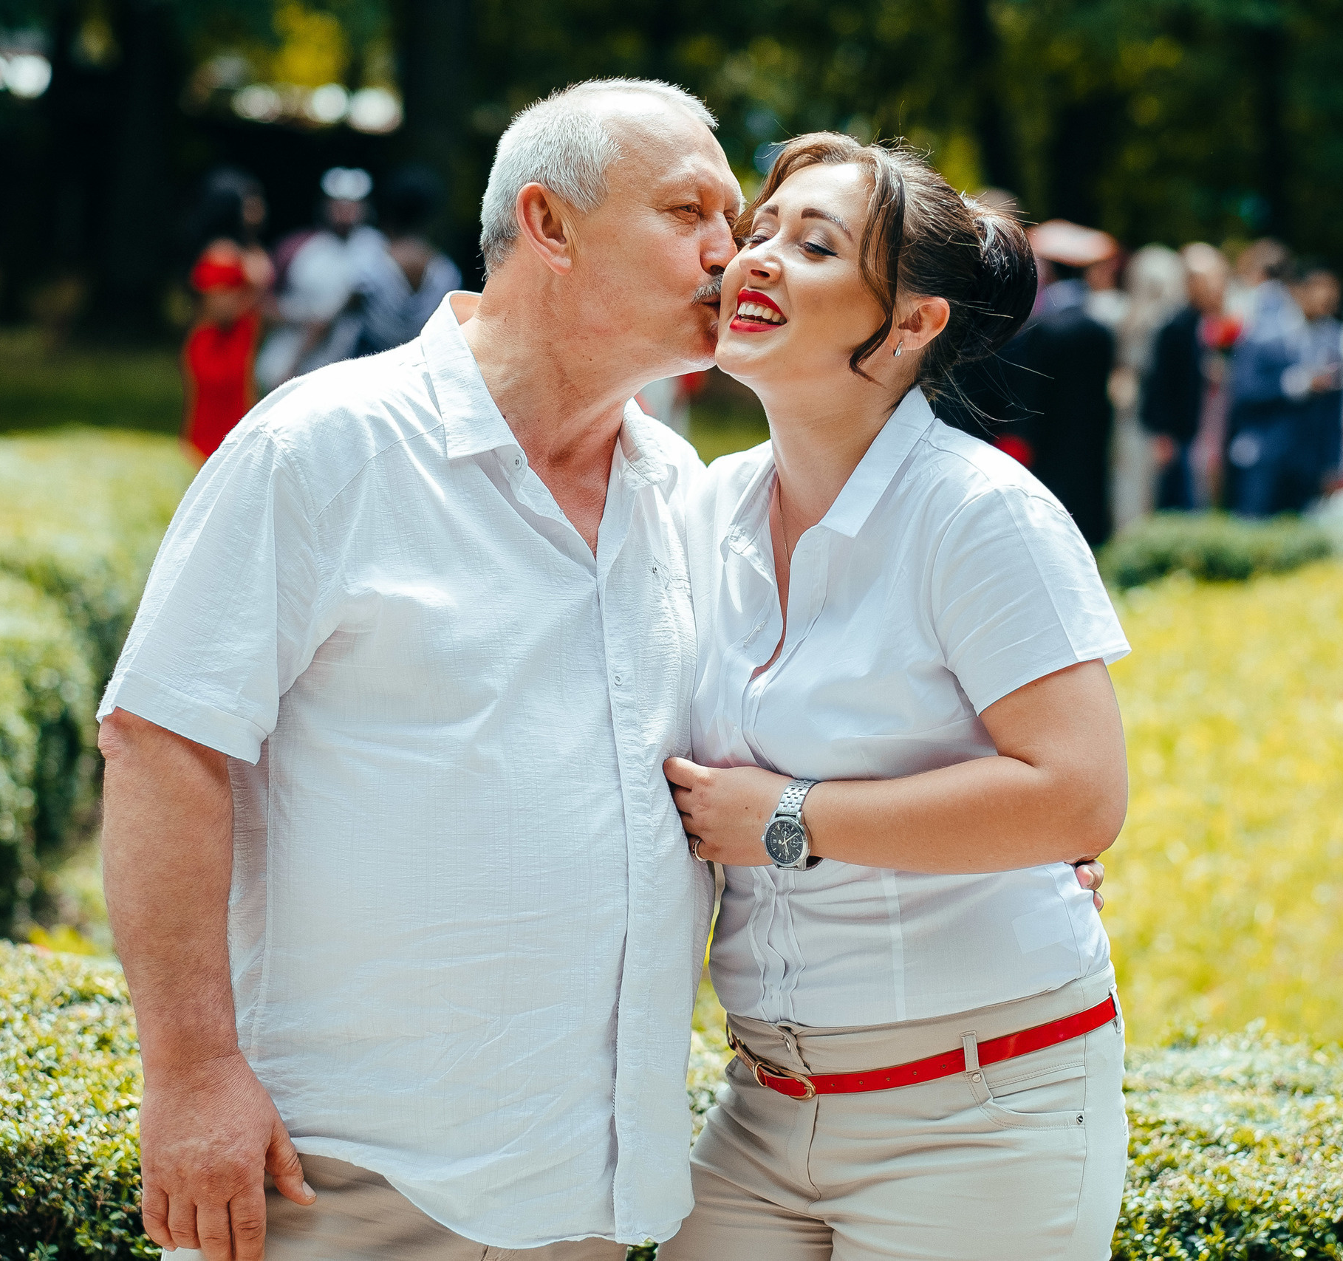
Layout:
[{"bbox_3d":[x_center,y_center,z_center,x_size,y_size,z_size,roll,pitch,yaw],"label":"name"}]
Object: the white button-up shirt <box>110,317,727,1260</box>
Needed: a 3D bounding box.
[{"bbox_3d":[-0.160,0.106,3.520,0.570,0.740,0.360,-4,6,-35],"label":"white button-up shirt"}]

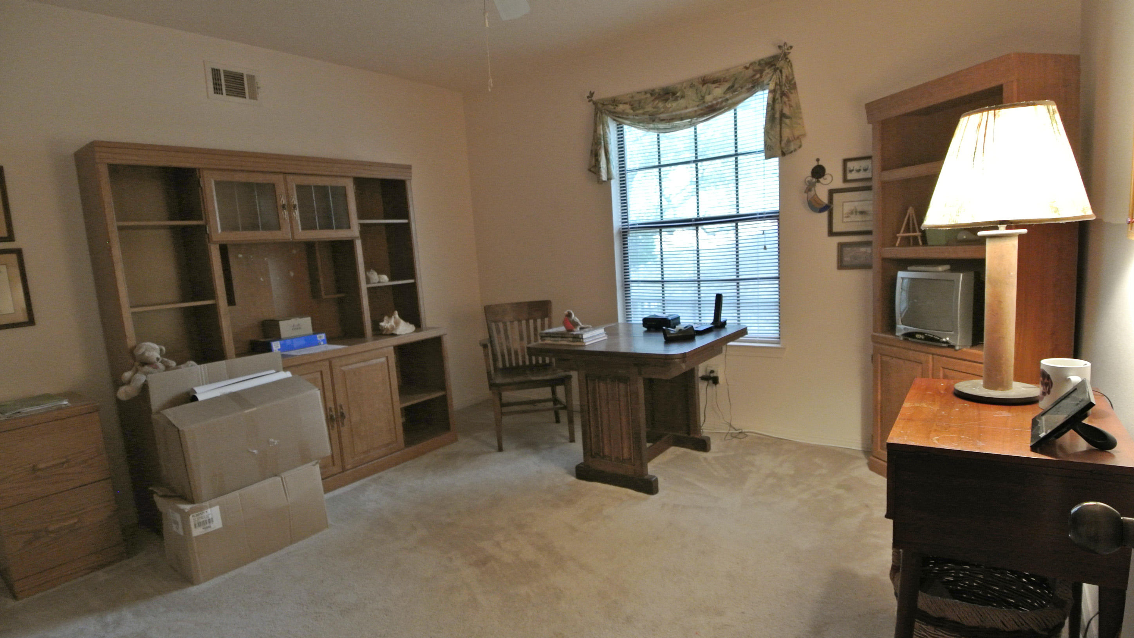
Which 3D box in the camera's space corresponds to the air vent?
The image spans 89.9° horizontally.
[{"bbox_3d":[-1.797,-1.271,3.082,0.025,0.198,0.295,2,9,37],"label":"air vent"}]

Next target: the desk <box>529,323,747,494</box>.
[{"bbox_3d":[0.419,0.446,3.137,0.874,0.723,0.862,2,9,37],"label":"desk"}]

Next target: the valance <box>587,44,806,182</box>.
[{"bbox_3d":[0.707,-1.194,3.421,1.411,0.599,0.087,2,9,37],"label":"valance"}]

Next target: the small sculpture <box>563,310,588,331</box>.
[{"bbox_3d":[0.057,0.003,3.045,0.155,0.114,0.068,-10,10,-38],"label":"small sculpture"}]

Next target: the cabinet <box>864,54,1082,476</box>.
[{"bbox_3d":[1.677,-0.088,2.420,0.322,1.818,0.781,-5,8,-9],"label":"cabinet"}]

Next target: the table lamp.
[{"bbox_3d":[1.027,-0.154,1.337,0.346,0.697,0.346,2,9,37],"label":"table lamp"}]

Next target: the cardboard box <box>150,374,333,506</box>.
[{"bbox_3d":[-1.405,0.504,2.481,0.339,0.341,0.604,2,9,37],"label":"cardboard box"}]

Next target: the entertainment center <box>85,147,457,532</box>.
[{"bbox_3d":[-1.483,0.025,3.224,0.540,1.825,1.680,2,10,35],"label":"entertainment center"}]

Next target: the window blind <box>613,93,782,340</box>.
[{"bbox_3d":[0.818,-0.630,3.618,1.104,1.507,0.050,2,9,37],"label":"window blind"}]

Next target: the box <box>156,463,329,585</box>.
[{"bbox_3d":[-1.412,0.835,2.486,0.331,0.329,0.580,2,9,37],"label":"box"}]

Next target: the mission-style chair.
[{"bbox_3d":[-0.267,0.349,3.699,0.546,0.856,0.521,-5,8,-11],"label":"mission-style chair"}]

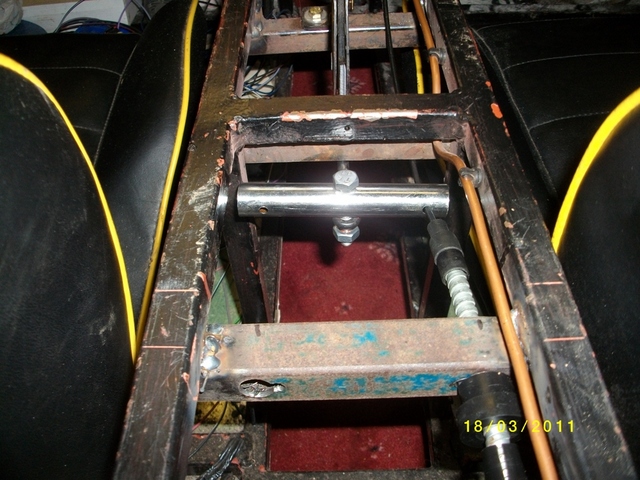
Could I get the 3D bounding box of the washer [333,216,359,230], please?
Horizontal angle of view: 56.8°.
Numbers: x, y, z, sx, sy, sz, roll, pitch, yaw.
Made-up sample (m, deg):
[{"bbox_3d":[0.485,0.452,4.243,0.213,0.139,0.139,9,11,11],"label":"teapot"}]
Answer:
[{"bbox_3d":[0.019,-0.017,0.428,0.020,0.003,0.020,-1,51,1],"label":"washer"}]

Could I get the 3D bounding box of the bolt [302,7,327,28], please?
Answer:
[{"bbox_3d":[-0.004,-0.226,0.600,0.025,0.011,0.024,-1,50,0],"label":"bolt"}]

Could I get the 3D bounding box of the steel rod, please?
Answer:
[{"bbox_3d":[0.018,-0.030,0.449,0.160,0.025,0.025,0,50,2],"label":"steel rod"}]

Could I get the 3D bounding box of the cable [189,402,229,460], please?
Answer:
[{"bbox_3d":[-0.087,0.149,0.460,0.033,0.025,0.048,-1,50,0],"label":"cable"}]

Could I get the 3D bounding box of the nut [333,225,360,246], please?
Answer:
[{"bbox_3d":[0.022,-0.008,0.480,0.021,0.010,0.019,0,48,3],"label":"nut"}]

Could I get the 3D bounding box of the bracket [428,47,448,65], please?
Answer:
[{"bbox_3d":[0.109,-0.170,0.545,0.018,0.013,0.012,-1,50,0],"label":"bracket"}]

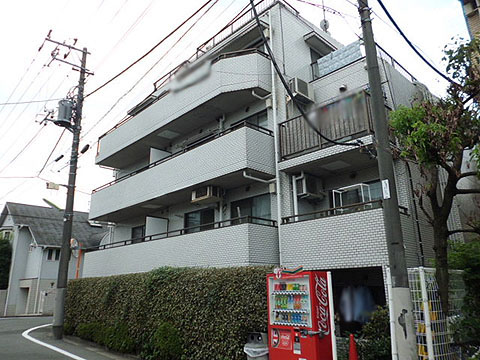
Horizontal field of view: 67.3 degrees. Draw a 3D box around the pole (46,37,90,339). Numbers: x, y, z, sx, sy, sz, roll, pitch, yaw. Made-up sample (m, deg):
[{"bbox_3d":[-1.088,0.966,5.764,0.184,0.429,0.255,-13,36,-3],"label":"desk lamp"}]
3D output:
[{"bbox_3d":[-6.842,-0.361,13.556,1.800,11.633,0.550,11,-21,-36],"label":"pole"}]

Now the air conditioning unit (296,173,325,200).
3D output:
[{"bbox_3d":[1.878,0.214,9.745,0.780,0.520,0.290,15,-23,-42],"label":"air conditioning unit"}]

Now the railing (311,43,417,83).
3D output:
[{"bbox_3d":[4.036,-3.173,11.574,3.300,0.640,1.900,15,-23,-42],"label":"railing"}]

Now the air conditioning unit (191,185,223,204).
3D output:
[{"bbox_3d":[-1.016,0.447,10.906,0.480,0.380,0.790,15,-23,-42],"label":"air conditioning unit"}]

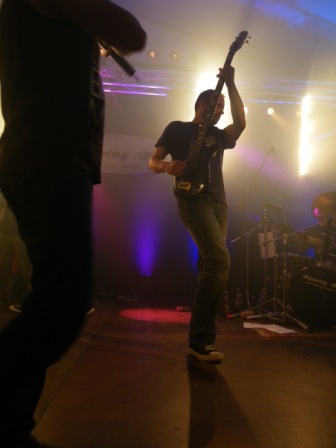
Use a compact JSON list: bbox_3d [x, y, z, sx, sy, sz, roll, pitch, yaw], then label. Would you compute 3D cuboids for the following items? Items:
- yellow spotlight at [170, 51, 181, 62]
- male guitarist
[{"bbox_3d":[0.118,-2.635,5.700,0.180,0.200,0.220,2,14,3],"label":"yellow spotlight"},{"bbox_3d":[0.190,-0.080,2.350,0.600,1.880,0.550,5,-5,-36],"label":"male guitarist"}]

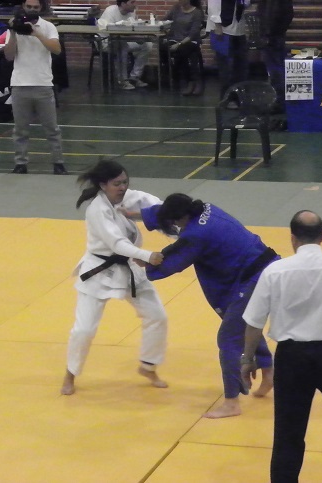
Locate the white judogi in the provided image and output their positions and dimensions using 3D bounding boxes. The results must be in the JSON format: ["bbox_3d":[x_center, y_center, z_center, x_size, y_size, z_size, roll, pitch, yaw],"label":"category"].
[{"bbox_3d":[-0.272,0.244,14.640,0.560,1.170,0.570,8,15,37],"label":"white judogi"}]

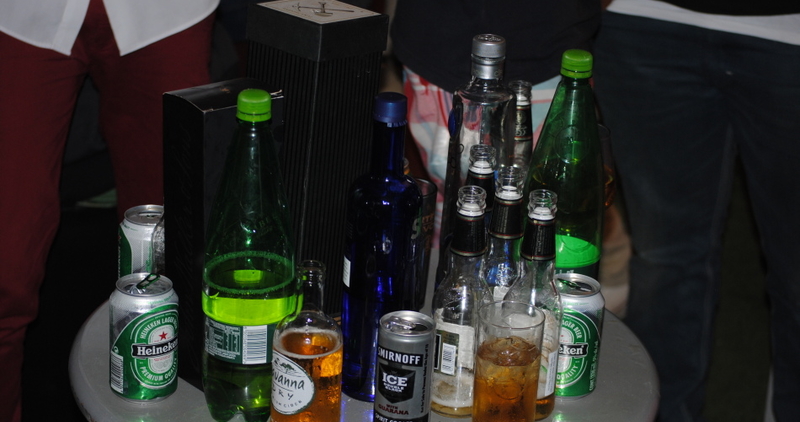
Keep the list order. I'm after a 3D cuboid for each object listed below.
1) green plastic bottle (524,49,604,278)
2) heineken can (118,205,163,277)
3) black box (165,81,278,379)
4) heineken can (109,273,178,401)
[{"bbox_3d":[0.168,-0.005,1.879,0.087,0.330,0.087,3,23,-1],"label":"green plastic bottle"},{"bbox_3d":[-0.265,0.059,1.939,0.066,0.115,0.066,1,23,-6],"label":"heineken can"},{"bbox_3d":[-0.177,0.023,1.816,0.092,0.298,0.068,-16,29,-38],"label":"black box"},{"bbox_3d":[-0.247,0.123,1.770,0.066,0.115,0.066,3,23,-1],"label":"heineken can"}]

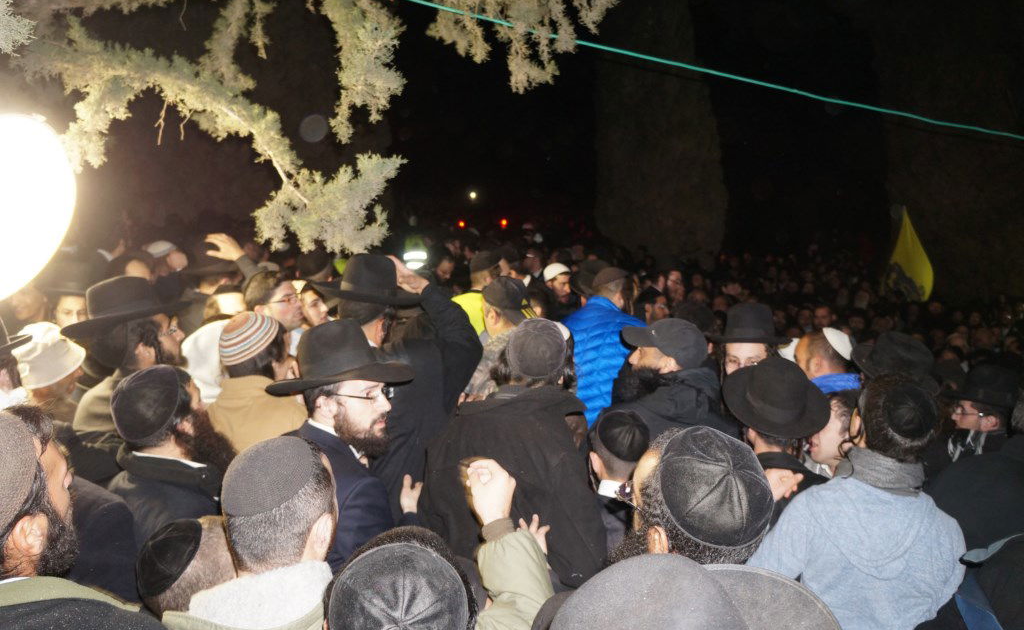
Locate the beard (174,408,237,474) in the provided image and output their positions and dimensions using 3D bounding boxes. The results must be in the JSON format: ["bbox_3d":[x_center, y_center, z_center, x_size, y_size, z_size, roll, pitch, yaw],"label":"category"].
[{"bbox_3d":[-0.687,0.281,1.720,0.140,0.150,0.110,5,8,32],"label":"beard"}]

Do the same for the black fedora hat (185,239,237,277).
[{"bbox_3d":[-1.500,-0.268,3.900,0.360,0.140,0.330,-4,8,-35],"label":"black fedora hat"}]

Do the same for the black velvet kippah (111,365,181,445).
[{"bbox_3d":[-0.806,0.175,1.650,0.170,0.090,0.175,5,48,30],"label":"black velvet kippah"}]

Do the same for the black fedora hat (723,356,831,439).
[{"bbox_3d":[0.795,0.222,2.280,0.320,0.130,0.350,5,30,2],"label":"black fedora hat"}]

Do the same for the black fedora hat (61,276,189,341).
[{"bbox_3d":[-1.116,-0.033,2.200,0.350,0.135,0.320,-15,14,-33],"label":"black fedora hat"}]

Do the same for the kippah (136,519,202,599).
[{"bbox_3d":[-0.649,0.434,1.420,0.150,0.065,0.150,-15,36,40],"label":"kippah"}]

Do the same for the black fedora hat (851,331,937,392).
[{"bbox_3d":[1.442,0.158,2.850,0.350,0.140,0.320,22,15,21],"label":"black fedora hat"}]

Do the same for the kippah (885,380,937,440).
[{"bbox_3d":[0.917,0.217,1.760,0.125,0.125,0.045,2,-20,12],"label":"kippah"}]

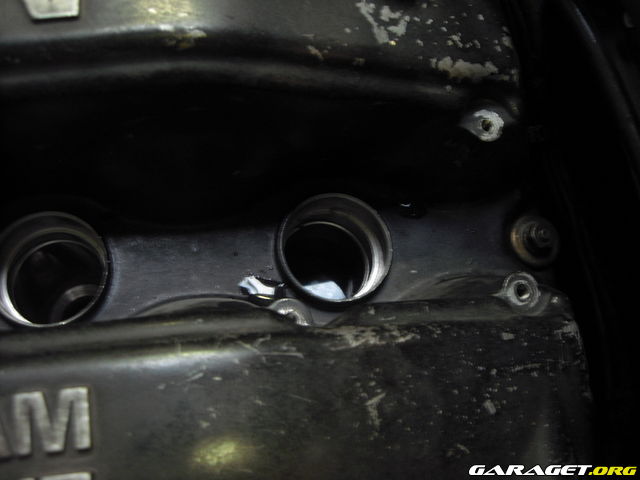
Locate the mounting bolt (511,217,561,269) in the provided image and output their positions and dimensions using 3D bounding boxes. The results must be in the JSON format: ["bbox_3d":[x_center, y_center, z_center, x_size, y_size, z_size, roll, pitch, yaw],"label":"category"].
[{"bbox_3d":[0.083,-0.001,0.256,0.019,0.013,0.019,-2,75,-8],"label":"mounting bolt"}]

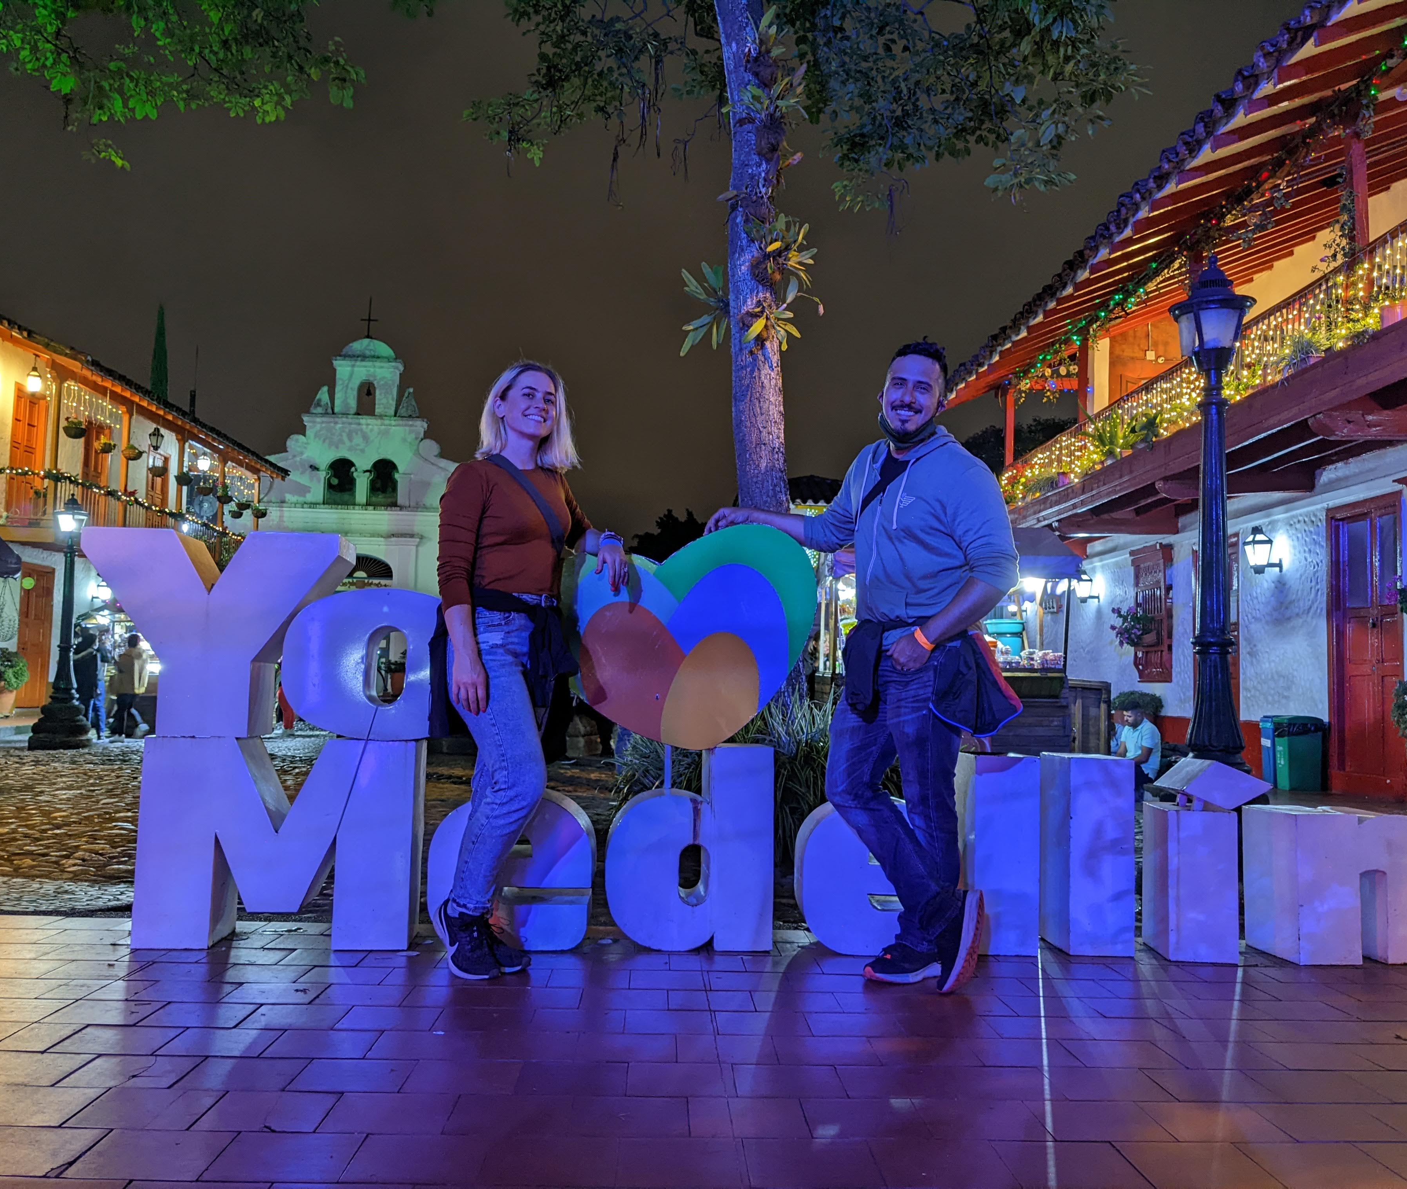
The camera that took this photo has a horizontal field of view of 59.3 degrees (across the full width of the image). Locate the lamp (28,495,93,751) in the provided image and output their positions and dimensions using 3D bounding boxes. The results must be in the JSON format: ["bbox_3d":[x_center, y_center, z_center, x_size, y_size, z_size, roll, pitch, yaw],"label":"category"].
[{"bbox_3d":[-8.820,0.400,17.000,0.800,3.480,0.800,1,-4,0],"label":"lamp"}]

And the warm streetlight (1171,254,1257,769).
[{"bbox_3d":[2.740,-0.120,6.750,0.730,3.420,0.730,1,-4,0],"label":"warm streetlight"}]

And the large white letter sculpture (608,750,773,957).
[{"bbox_3d":[-0.045,0.768,3.820,0.495,0.605,0.270,1,-4,-3],"label":"large white letter sculpture"}]

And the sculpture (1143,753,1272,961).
[{"bbox_3d":[1.550,0.810,3.830,0.290,0.600,0.280,1,-4,-3],"label":"sculpture"}]

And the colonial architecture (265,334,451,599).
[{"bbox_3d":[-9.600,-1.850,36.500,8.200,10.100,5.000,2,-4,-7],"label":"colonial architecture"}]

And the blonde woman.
[{"bbox_3d":[-0.490,0.207,3.430,0.520,1.680,0.380,4,-5,-36],"label":"blonde woman"}]

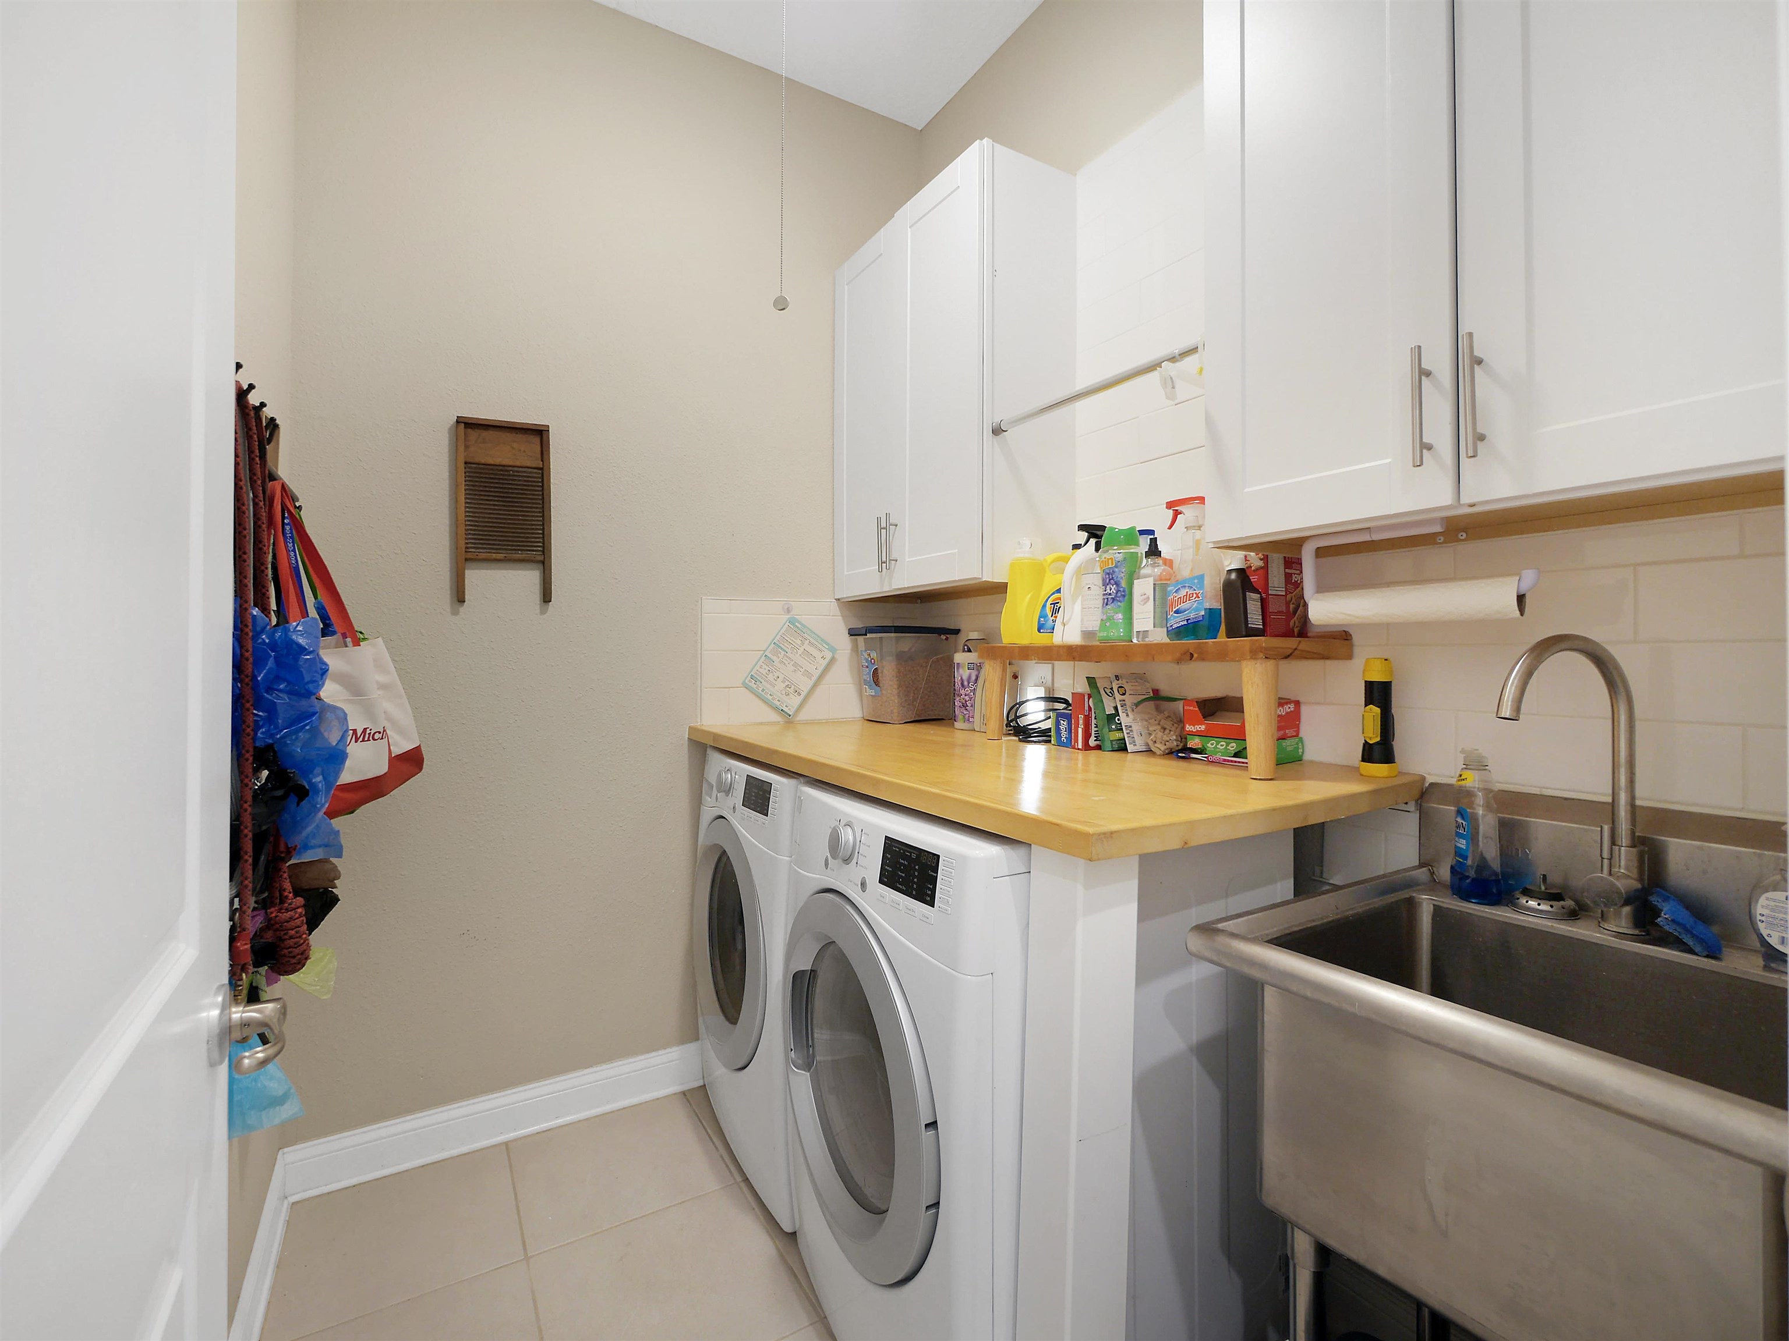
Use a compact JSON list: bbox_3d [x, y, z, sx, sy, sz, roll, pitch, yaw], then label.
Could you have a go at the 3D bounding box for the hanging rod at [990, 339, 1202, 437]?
[{"bbox_3d":[0.415,-0.589,1.526,0.030,0.030,0.609,0,1,-33],"label":"hanging rod"}]

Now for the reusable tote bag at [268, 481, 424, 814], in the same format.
[{"bbox_3d":[-1.175,-0.048,1.550,0.180,0.700,0.360,0,0,0],"label":"reusable tote bag"}]

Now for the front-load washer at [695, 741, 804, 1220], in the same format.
[{"bbox_3d":[-0.142,0.777,2.118,0.750,1.015,0.680,0,1,-33],"label":"front-load washer"}]

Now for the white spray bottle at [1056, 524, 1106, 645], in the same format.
[{"bbox_3d":[0.434,-0.199,1.663,0.120,0.275,0.070,1,1,37],"label":"white spray bottle"}]

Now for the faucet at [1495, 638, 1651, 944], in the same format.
[{"bbox_3d":[0.887,0.147,0.943,0.241,0.391,0.055,0,0,-16],"label":"faucet"}]

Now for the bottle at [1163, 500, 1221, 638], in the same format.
[{"bbox_3d":[0.587,-0.199,1.421,0.070,0.282,0.115,0,1,-33],"label":"bottle"}]

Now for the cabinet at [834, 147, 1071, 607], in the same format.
[{"bbox_3d":[0.153,-0.758,2.153,0.330,1.066,0.760,0,0,-33],"label":"cabinet"}]

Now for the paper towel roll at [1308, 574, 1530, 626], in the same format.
[{"bbox_3d":[0.782,-0.100,1.105,0.057,0.057,0.280,0,0,-33],"label":"paper towel roll"}]

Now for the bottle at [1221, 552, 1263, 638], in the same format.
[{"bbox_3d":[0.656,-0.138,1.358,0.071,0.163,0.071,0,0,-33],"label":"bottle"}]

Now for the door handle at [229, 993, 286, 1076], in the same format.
[{"bbox_3d":[-0.568,0.320,0.643,0.058,0.058,0.088,0,1,-33],"label":"door handle"}]

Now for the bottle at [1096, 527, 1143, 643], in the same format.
[{"bbox_3d":[0.483,-0.185,1.562,0.066,0.251,0.103,0,0,-33],"label":"bottle"}]

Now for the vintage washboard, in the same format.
[{"bbox_3d":[-1.057,-0.431,1.960,0.220,0.484,0.032,0,1,-29],"label":"vintage washboard"}]

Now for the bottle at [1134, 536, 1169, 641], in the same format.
[{"bbox_3d":[0.527,-0.168,1.484,0.070,0.221,0.070,0,0,-33],"label":"bottle"}]

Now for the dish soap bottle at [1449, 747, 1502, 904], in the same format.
[{"bbox_3d":[0.909,0.245,1.131,0.055,0.240,0.083,0,1,13],"label":"dish soap bottle"}]

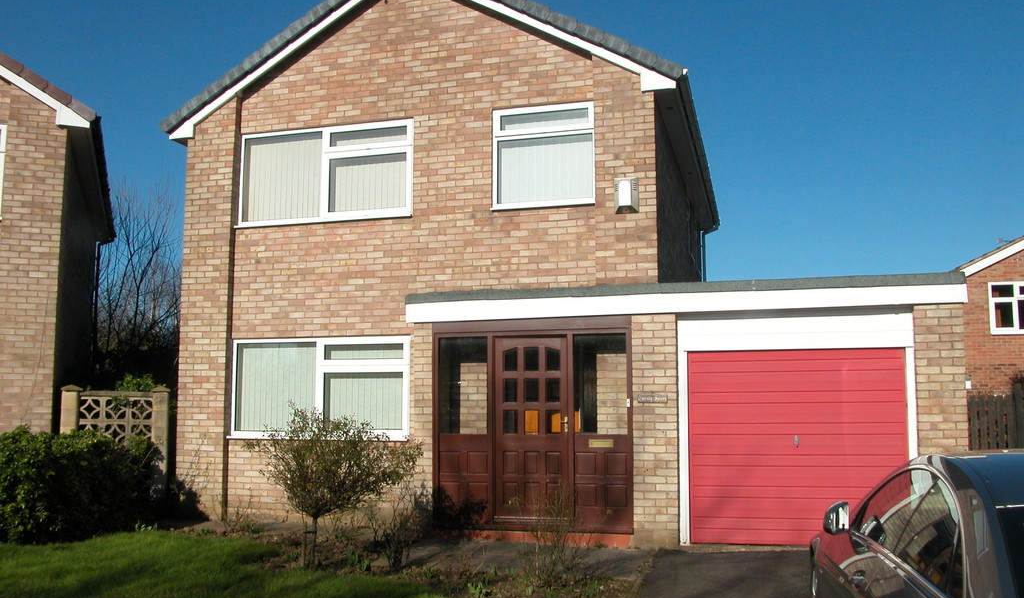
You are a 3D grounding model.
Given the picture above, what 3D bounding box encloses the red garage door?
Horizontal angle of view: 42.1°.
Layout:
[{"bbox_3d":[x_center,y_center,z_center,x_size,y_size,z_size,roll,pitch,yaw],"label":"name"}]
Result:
[{"bbox_3d":[2.766,1.442,12.980,2.087,1.888,0.060,-2,-7,20],"label":"red garage door"}]

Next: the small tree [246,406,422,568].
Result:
[{"bbox_3d":[-1.655,1.701,12.156,1.620,1.490,1.450,-2,-7,20],"label":"small tree"}]

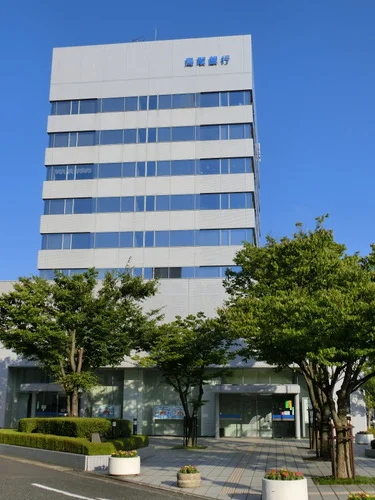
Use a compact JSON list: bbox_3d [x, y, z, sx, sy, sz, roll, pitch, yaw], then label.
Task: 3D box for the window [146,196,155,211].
[{"bbox_3d":[-3.413,-4.264,60.125,0.809,1.402,0.120,-1,-15,7],"label":"window"}]

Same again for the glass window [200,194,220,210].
[{"bbox_3d":[2.113,-4.386,59.707,1.845,1.535,0.150,-1,-14,7],"label":"glass window"}]

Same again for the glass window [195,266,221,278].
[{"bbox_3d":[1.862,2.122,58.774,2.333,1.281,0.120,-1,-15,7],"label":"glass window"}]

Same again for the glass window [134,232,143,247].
[{"bbox_3d":[-4.501,-0.924,60.700,0.800,1.490,0.120,-1,-14,7],"label":"glass window"}]

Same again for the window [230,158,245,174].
[{"bbox_3d":[4.486,-7.556,58.705,1.398,1.464,0.150,-1,-15,8],"label":"window"}]

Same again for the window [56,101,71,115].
[{"bbox_3d":[-12.371,-14.305,65.293,1.463,1.589,0.120,-1,-15,7],"label":"window"}]

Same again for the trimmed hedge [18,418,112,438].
[{"bbox_3d":[-4.802,7.338,26.363,3.838,0.850,1.900,-1,-14,8],"label":"trimmed hedge"}]

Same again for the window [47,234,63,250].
[{"bbox_3d":[-12.331,-0.746,60.585,1.451,1.451,0.120,-1,-15,7],"label":"window"}]

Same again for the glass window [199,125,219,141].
[{"bbox_3d":[2.066,-10.835,59.896,1.820,1.532,0.150,-1,-15,8],"label":"glass window"}]

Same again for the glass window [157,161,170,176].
[{"bbox_3d":[-2.220,-7.641,61.132,1.317,1.554,0.150,-1,-14,7],"label":"glass window"}]

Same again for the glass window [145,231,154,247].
[{"bbox_3d":[-3.381,-1.005,58.084,0.834,1.423,0.150,-1,-15,8],"label":"glass window"}]

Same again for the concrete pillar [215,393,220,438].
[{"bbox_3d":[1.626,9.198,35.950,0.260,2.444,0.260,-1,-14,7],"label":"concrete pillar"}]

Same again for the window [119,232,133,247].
[{"bbox_3d":[-5.476,-0.928,58.354,1.239,1.414,0.150,-1,-15,8],"label":"window"}]

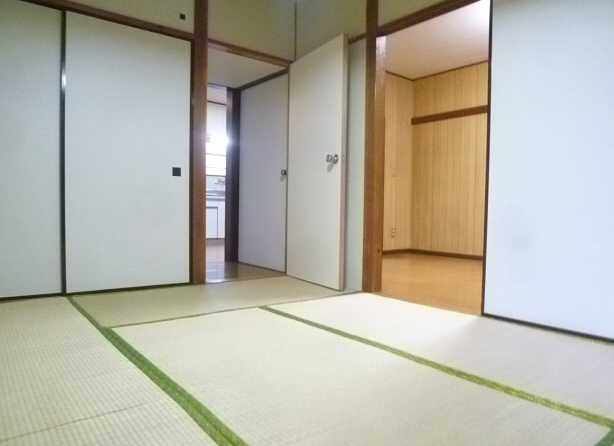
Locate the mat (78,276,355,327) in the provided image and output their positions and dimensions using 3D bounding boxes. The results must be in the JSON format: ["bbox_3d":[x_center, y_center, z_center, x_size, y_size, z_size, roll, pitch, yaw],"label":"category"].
[{"bbox_3d":[-0.539,0.497,2.841,1.695,0.040,0.887,0,2,-38],"label":"mat"}]

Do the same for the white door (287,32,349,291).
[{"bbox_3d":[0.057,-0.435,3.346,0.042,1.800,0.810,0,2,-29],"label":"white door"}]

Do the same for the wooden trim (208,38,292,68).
[{"bbox_3d":[-0.449,-1.362,3.454,0.800,0.038,0.070,0,2,-38],"label":"wooden trim"}]

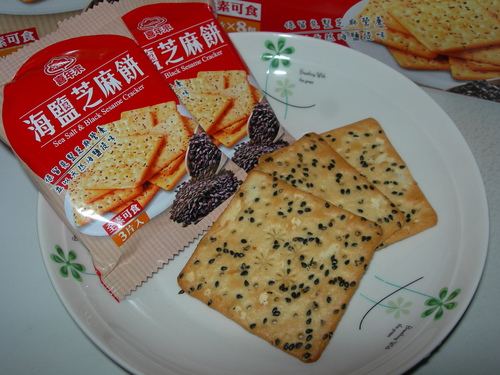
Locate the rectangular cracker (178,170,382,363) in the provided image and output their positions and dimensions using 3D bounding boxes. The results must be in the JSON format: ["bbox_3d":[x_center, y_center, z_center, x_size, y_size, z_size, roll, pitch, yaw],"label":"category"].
[{"bbox_3d":[0.014,0.033,0.256,0.071,0.005,0.071,25,66,19],"label":"rectangular cracker"}]

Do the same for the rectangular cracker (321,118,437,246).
[{"bbox_3d":[0.049,0.002,0.286,0.071,0.005,0.071,-18,59,-7],"label":"rectangular cracker"}]

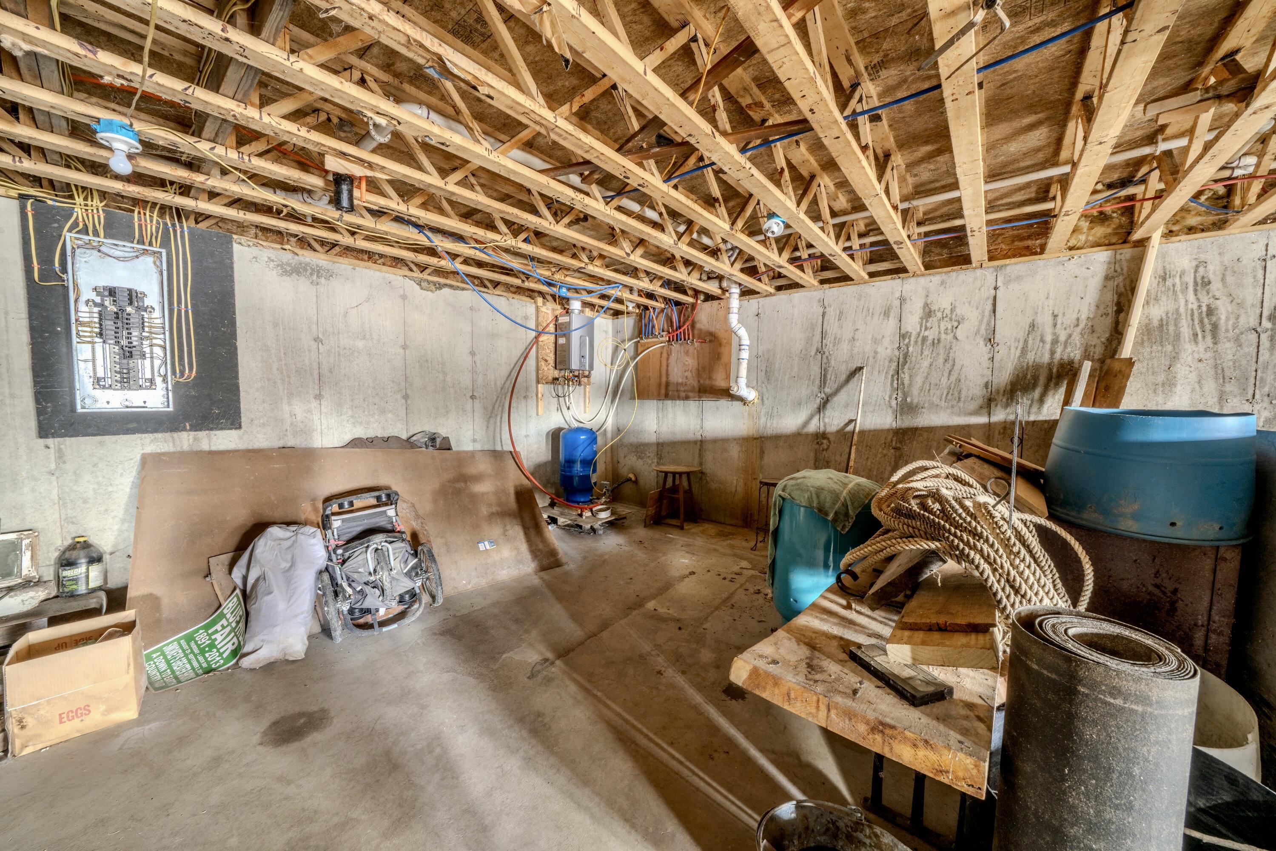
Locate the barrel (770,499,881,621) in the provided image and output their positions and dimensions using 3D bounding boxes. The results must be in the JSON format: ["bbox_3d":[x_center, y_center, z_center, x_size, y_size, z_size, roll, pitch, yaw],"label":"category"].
[{"bbox_3d":[1.139,0.738,2.596,0.585,0.880,0.585,2,4,24],"label":"barrel"}]

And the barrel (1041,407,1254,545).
[{"bbox_3d":[2.183,0.186,1.846,0.585,0.475,0.585,-3,5,-40],"label":"barrel"}]

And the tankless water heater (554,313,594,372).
[{"bbox_3d":[-0.675,-0.903,4.643,0.260,0.595,0.355,4,5,42],"label":"tankless water heater"}]

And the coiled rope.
[{"bbox_3d":[0.983,0.362,1.383,0.640,0.470,0.420,3,4,35],"label":"coiled rope"}]

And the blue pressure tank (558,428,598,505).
[{"bbox_3d":[-0.625,0.433,4.500,0.388,0.820,0.388,0,4,-8],"label":"blue pressure tank"}]

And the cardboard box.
[{"bbox_3d":[-2.269,1.030,1.749,0.310,0.357,0.240,-3,5,-39],"label":"cardboard box"}]

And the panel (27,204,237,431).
[{"bbox_3d":[-2.856,-0.574,2.466,0.120,1.248,0.785,4,5,42],"label":"panel"}]

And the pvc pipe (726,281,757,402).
[{"bbox_3d":[1.023,-0.801,4.165,0.220,1.160,0.300,3,4,35],"label":"pvc pipe"}]

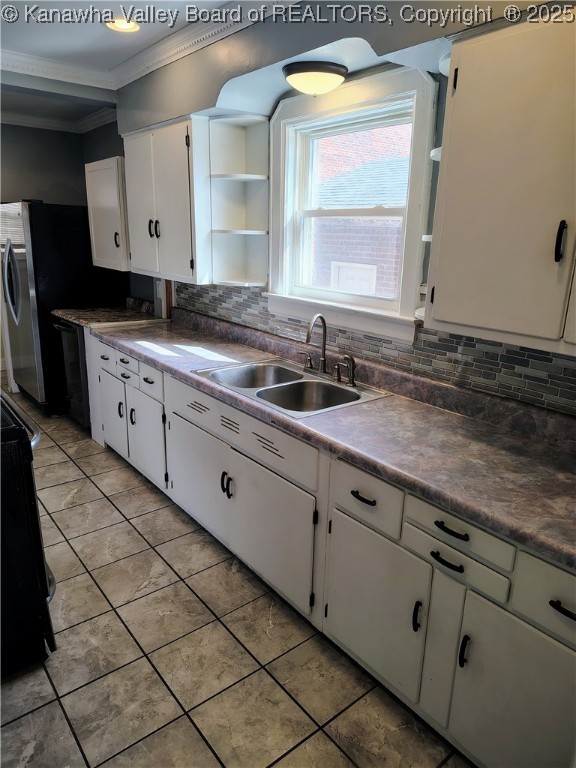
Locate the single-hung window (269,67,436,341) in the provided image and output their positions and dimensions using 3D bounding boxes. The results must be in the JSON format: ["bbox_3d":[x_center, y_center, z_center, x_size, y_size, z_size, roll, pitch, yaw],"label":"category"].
[{"bbox_3d":[0.246,-0.797,2.489,0.120,1.055,1.020,-12,21,-37],"label":"single-hung window"}]

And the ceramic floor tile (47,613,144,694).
[{"bbox_3d":[-0.746,1.001,2.006,0.304,0.010,0.304,-12,21,-37],"label":"ceramic floor tile"}]

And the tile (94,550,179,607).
[{"bbox_3d":[-0.740,0.936,2.587,0.330,0.010,0.326,-12,21,-37],"label":"tile"}]

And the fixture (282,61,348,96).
[{"bbox_3d":[0.118,-1.307,2.313,0.284,0.098,0.284,1,17,0],"label":"fixture"}]

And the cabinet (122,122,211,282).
[{"bbox_3d":[-0.680,-1.131,3.390,0.327,0.876,0.939,-12,21,-37],"label":"cabinet"}]

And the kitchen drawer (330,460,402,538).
[{"bbox_3d":[0.420,0.332,1.863,0.448,0.183,0.314,-12,21,-37],"label":"kitchen drawer"}]

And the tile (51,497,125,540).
[{"bbox_3d":[-1.138,0.769,3.045,0.322,0.010,0.319,-12,21,-37],"label":"tile"}]

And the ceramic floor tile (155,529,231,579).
[{"bbox_3d":[-0.472,0.871,2.755,0.322,0.010,0.319,-12,21,-37],"label":"ceramic floor tile"}]

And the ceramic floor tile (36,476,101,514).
[{"bbox_3d":[-1.357,0.699,3.328,0.330,0.010,0.326,-12,21,-37],"label":"ceramic floor tile"}]

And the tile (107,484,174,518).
[{"bbox_3d":[-0.889,0.722,3.281,0.330,0.010,0.326,-12,21,-37],"label":"tile"}]

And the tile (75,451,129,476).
[{"bbox_3d":[-1.301,0.564,3.775,0.330,0.010,0.326,-12,21,-37],"label":"tile"}]

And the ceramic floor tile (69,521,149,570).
[{"bbox_3d":[-0.946,0.857,2.834,0.330,0.010,0.326,-12,21,-37],"label":"ceramic floor tile"}]

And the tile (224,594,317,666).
[{"bbox_3d":[-0.065,1.027,2.268,0.322,0.010,0.319,-12,21,-37],"label":"tile"}]

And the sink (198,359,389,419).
[{"bbox_3d":[-0.009,0.083,2.494,0.538,0.194,0.834,-12,21,-37],"label":"sink"}]

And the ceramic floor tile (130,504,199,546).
[{"bbox_3d":[-0.684,0.801,3.034,0.330,0.010,0.326,-12,21,-37],"label":"ceramic floor tile"}]

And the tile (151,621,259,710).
[{"bbox_3d":[-0.308,1.022,1.958,0.304,0.010,0.304,-12,21,-37],"label":"tile"}]

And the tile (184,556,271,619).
[{"bbox_3d":[-0.272,0.959,2.541,0.330,0.010,0.326,-12,21,-37],"label":"tile"}]

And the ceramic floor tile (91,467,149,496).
[{"bbox_3d":[-1.083,0.637,3.487,0.322,0.010,0.319,-12,21,-37],"label":"ceramic floor tile"}]

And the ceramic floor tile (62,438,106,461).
[{"bbox_3d":[-1.490,0.481,3.974,0.322,0.010,0.319,-12,21,-37],"label":"ceramic floor tile"}]

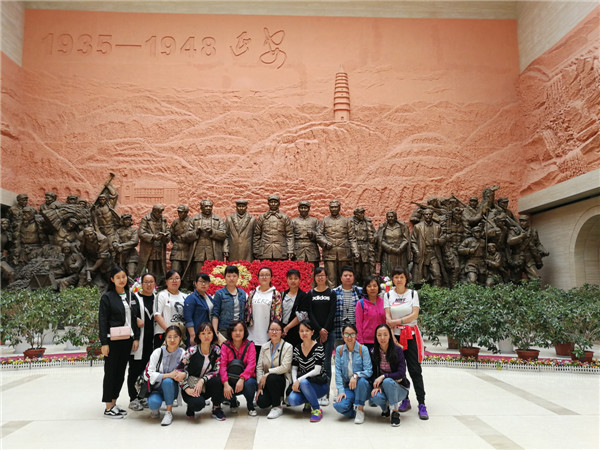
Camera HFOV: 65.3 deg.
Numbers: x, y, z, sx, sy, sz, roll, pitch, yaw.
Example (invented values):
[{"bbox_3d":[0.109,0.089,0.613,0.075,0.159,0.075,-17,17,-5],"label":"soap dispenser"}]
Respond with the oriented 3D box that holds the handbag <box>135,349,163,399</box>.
[{"bbox_3d":[-1.701,1.678,5.253,0.280,0.500,0.200,-3,-8,20],"label":"handbag"}]

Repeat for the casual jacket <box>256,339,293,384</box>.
[{"bbox_3d":[-0.294,1.577,5.387,0.420,0.530,0.400,-1,-7,11],"label":"casual jacket"}]

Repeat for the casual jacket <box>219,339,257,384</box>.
[{"bbox_3d":[-0.722,1.577,5.407,0.450,0.520,0.400,0,-7,-4],"label":"casual jacket"}]

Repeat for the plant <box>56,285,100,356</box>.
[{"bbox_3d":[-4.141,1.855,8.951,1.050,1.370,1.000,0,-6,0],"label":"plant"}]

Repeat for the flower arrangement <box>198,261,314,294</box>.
[{"bbox_3d":[-1.029,1.283,11.328,2.720,0.840,0.450,0,-6,0],"label":"flower arrangement"}]

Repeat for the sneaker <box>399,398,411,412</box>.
[{"bbox_3d":[1.225,2.083,5.442,0.095,0.125,0.250,-4,-8,28],"label":"sneaker"}]

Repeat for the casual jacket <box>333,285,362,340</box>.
[{"bbox_3d":[0.612,1.115,5.964,0.450,0.680,0.280,-1,-6,5],"label":"casual jacket"}]

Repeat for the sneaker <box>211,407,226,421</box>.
[{"bbox_3d":[-0.891,2.044,5.107,0.095,0.120,0.250,6,-9,-42],"label":"sneaker"}]

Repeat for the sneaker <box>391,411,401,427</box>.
[{"bbox_3d":[0.996,2.019,4.928,0.095,0.125,0.250,-1,-7,8],"label":"sneaker"}]

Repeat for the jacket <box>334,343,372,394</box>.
[{"bbox_3d":[0.596,1.593,5.214,0.420,0.540,0.380,-1,-7,8],"label":"jacket"}]

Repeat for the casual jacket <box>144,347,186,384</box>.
[{"bbox_3d":[-1.499,1.555,5.178,0.450,0.430,0.400,3,-8,-20],"label":"casual jacket"}]

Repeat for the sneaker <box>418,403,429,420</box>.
[{"bbox_3d":[1.369,2.060,5.186,0.100,0.120,0.260,-1,-6,6],"label":"sneaker"}]

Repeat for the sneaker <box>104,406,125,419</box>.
[{"bbox_3d":[-2.062,2.071,5.196,0.255,0.100,0.098,-5,-8,38],"label":"sneaker"}]

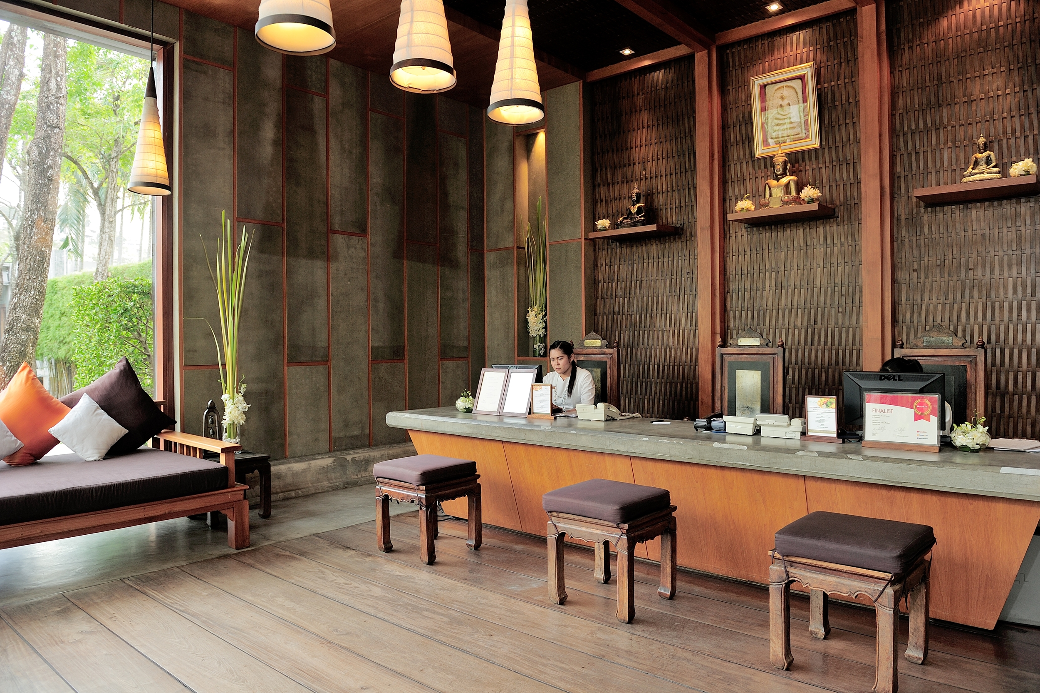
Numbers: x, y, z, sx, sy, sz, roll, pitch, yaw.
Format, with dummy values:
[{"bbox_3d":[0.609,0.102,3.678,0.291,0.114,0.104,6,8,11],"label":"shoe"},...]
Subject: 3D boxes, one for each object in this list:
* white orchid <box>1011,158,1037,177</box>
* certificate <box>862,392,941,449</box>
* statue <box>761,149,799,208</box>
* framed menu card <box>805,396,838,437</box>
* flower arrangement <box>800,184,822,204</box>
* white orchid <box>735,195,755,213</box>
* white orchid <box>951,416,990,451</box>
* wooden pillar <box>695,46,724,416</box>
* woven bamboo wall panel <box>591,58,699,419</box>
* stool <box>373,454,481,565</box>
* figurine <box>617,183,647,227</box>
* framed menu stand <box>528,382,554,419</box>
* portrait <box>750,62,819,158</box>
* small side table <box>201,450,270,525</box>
[{"bbox_3d":[3.090,-1.096,4.254,0.137,0.105,0.137,0,1,39],"label":"white orchid"},{"bbox_3d":[1.659,0.326,3.016,0.305,0.246,0.050,0,1,36],"label":"certificate"},{"bbox_3d":[1.955,-1.259,5.212,0.260,0.425,0.170,0,1,39],"label":"statue"},{"bbox_3d":[1.427,0.335,3.275,0.165,0.203,0.045,0,1,33],"label":"framed menu card"},{"bbox_3d":[2.121,-1.109,5.052,0.145,0.122,0.145,0,1,39],"label":"flower arrangement"},{"bbox_3d":[1.743,-1.103,5.364,0.145,0.128,0.145,0,1,39],"label":"white orchid"},{"bbox_3d":[2.037,0.381,3.136,0.160,0.150,0.160,0,1,39],"label":"white orchid"},{"bbox_3d":[1.589,-0.660,5.834,0.188,3.630,0.188,0,1,40],"label":"wooden pillar"},{"bbox_3d":[1.159,-0.674,6.337,1.119,3.654,0.050,0,1,40],"label":"woven bamboo wall panel"},{"bbox_3d":[-0.534,0.925,4.015,0.423,0.508,0.429,0,1,40],"label":"stool"},{"bbox_3d":[0.968,-1.218,6.027,0.240,0.365,0.145,0,1,39],"label":"figurine"},{"bbox_3d":[0.143,0.347,4.377,0.180,0.214,0.050,0,1,34],"label":"framed menu stand"},{"bbox_3d":[2.079,-1.841,5.438,0.506,0.663,0.040,0,8,40],"label":"portrait"},{"bbox_3d":[-1.995,0.963,4.714,0.417,0.432,0.442,0,1,40],"label":"small side table"}]

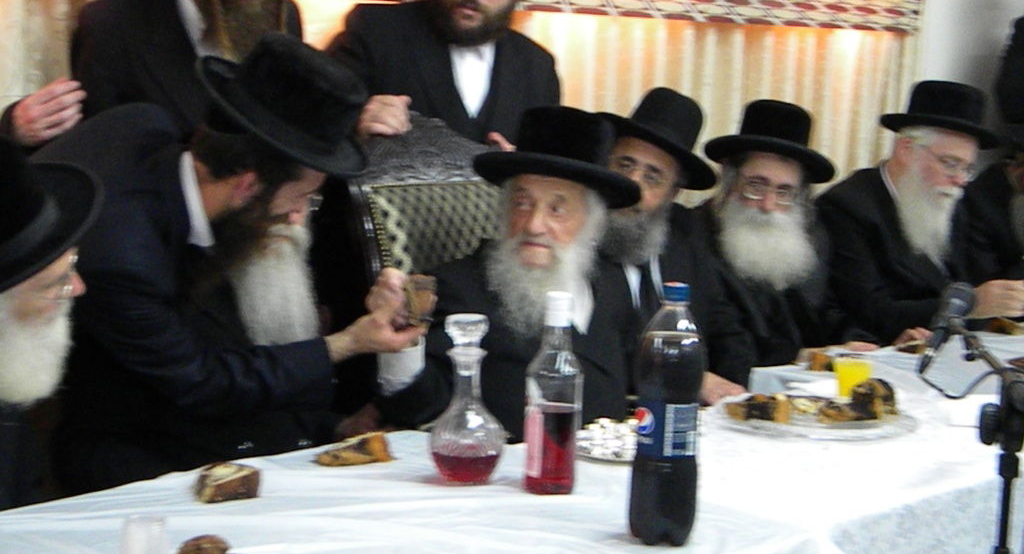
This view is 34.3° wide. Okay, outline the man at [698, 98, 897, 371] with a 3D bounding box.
[{"bbox_3d":[0.662,0.244,3.749,0.600,1.280,0.720,-3,10,-35],"label":"man"}]

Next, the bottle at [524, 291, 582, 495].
[{"bbox_3d":[0.060,0.165,2.359,0.077,0.283,0.077,2,8,0],"label":"bottle"}]

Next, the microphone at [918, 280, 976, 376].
[{"bbox_3d":[0.734,0.085,2.822,0.053,0.053,0.200,23,58,16],"label":"microphone"}]

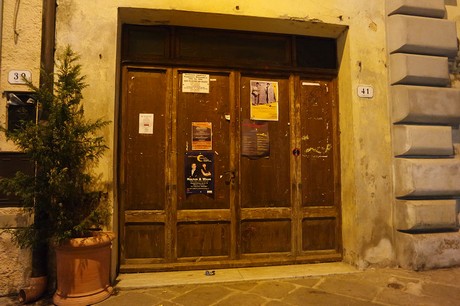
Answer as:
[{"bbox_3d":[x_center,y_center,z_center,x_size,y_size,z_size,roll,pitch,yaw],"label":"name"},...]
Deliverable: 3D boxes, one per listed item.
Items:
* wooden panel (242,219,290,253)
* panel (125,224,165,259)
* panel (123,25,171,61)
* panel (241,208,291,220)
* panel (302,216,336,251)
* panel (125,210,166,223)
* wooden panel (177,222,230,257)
[{"bbox_3d":[0.380,0.874,3.229,0.542,0.356,0.040,0,-4,-9],"label":"wooden panel"},{"bbox_3d":[-0.840,0.866,3.032,0.383,0.350,0.040,0,-4,-9],"label":"panel"},{"bbox_3d":[-0.860,-1.129,3.170,0.480,0.366,0.040,0,-4,-9],"label":"panel"},{"bbox_3d":[0.384,0.642,3.236,0.545,0.110,0.040,0,-4,-9],"label":"panel"},{"bbox_3d":[0.969,0.878,3.324,0.392,0.355,0.040,0,-4,-9],"label":"panel"},{"bbox_3d":[-0.836,0.631,3.039,0.385,0.120,0.040,0,-4,-9],"label":"panel"},{"bbox_3d":[-0.267,0.880,3.124,0.543,0.362,0.040,0,-4,-9],"label":"wooden panel"}]

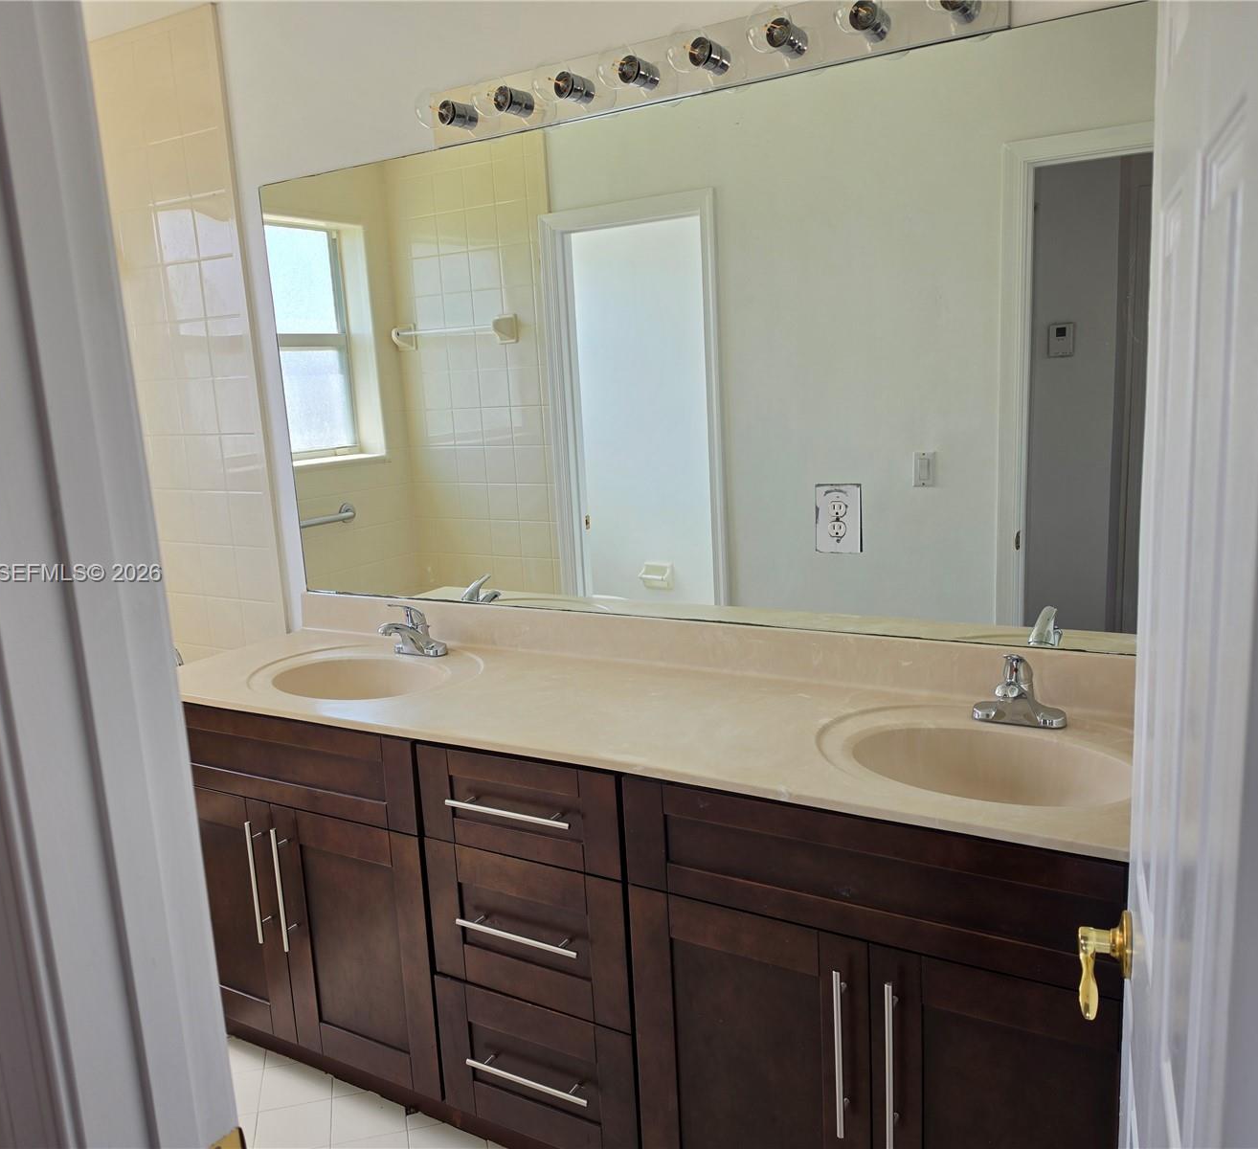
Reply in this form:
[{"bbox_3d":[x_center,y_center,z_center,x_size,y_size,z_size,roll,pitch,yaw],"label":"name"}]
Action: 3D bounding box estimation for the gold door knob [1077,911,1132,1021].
[{"bbox_3d":[0.432,0.357,0.933,0.055,0.068,0.151,1,11,22],"label":"gold door knob"}]

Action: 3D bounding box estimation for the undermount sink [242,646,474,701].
[{"bbox_3d":[-0.590,0.287,2.339,0.543,0.140,0.407,3,12,30],"label":"undermount sink"}]

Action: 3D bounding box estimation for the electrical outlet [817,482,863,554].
[{"bbox_3d":[0.405,-0.108,1.967,0.090,0.131,0.010,3,12,30],"label":"electrical outlet"}]

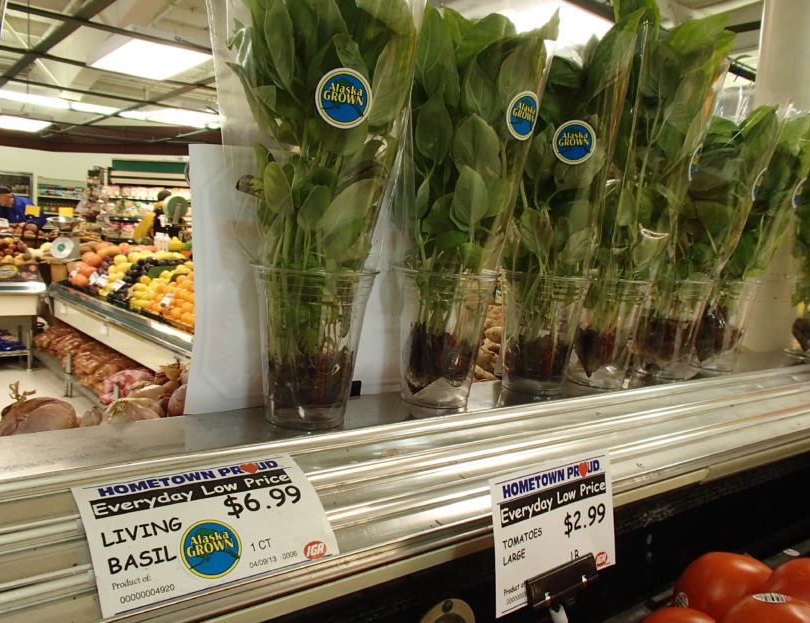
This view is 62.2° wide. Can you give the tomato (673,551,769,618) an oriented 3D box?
[{"bbox_3d":[0.247,0.223,0.515,0.079,0.067,0.079,0,6,-30],"label":"tomato"}]

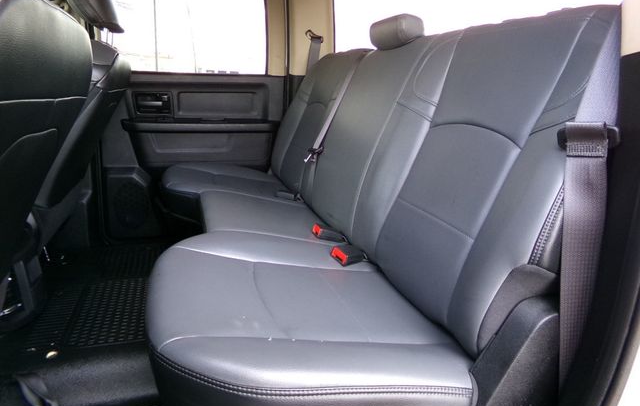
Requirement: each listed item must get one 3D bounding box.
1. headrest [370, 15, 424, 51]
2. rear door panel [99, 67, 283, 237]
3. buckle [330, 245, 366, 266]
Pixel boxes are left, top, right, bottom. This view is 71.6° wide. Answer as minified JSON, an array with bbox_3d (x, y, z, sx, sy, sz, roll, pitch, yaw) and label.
[{"bbox_3d":[0.196,-0.438,1.152,0.088,0.095,0.220,-2,15,-17],"label":"headrest"},{"bbox_3d":[-0.517,-0.190,1.895,0.750,0.700,0.130,-2,15,-17],"label":"rear door panel"},{"bbox_3d":[0.060,0.113,0.945,0.065,0.025,0.046,2,22,-33],"label":"buckle"}]

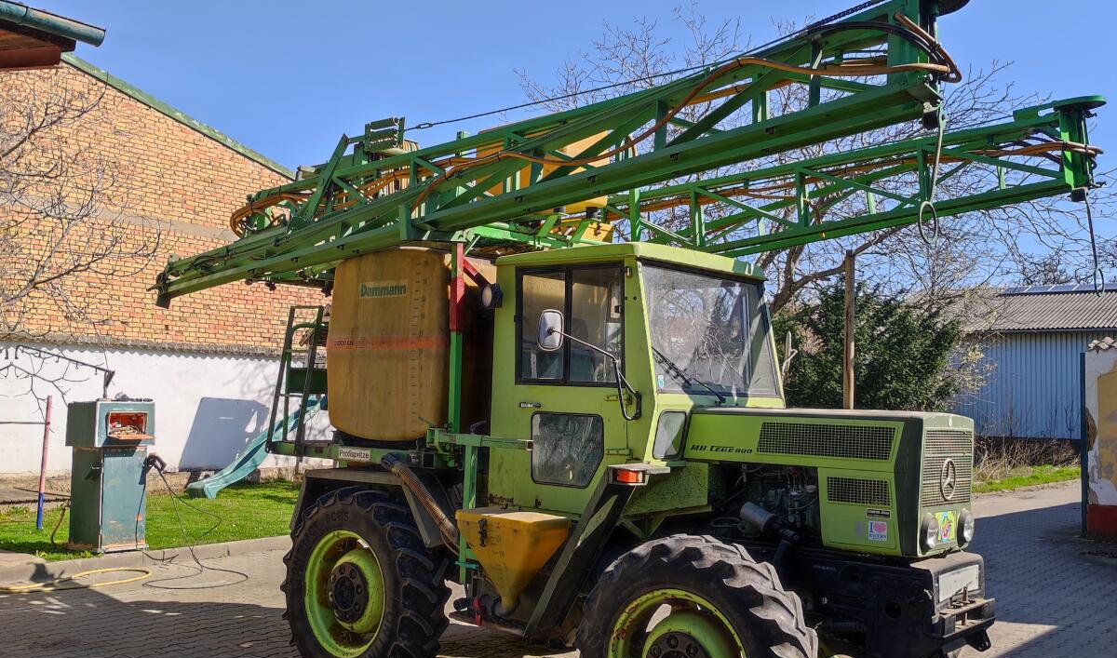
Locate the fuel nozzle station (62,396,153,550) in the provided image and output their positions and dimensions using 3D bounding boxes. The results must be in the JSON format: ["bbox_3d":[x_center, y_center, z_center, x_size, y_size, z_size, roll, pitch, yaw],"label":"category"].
[{"bbox_3d":[-4.555,1.481,10.974,0.596,1.458,0.622,-1,-5,38],"label":"fuel nozzle station"}]

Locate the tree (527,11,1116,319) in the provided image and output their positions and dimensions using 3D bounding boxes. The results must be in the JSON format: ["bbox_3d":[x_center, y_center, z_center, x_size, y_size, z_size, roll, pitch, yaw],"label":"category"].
[{"bbox_3d":[4.022,-1.067,17.000,9.200,7.910,8.600,1,-4,9],"label":"tree"}]

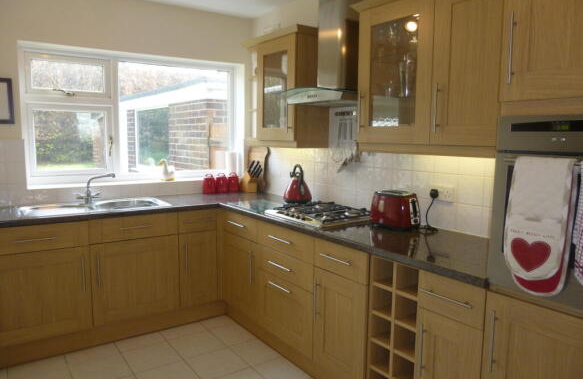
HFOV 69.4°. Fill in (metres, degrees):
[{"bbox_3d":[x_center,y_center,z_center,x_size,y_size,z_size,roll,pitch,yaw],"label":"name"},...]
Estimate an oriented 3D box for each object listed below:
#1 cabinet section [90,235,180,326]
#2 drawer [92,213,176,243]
[{"bbox_3d":[-1.218,0.590,3.132,0.595,0.560,0.550,-4,8,-35],"label":"cabinet section"},{"bbox_3d":[-1.186,0.236,3.048,0.591,0.163,0.480,-4,8,-36],"label":"drawer"}]

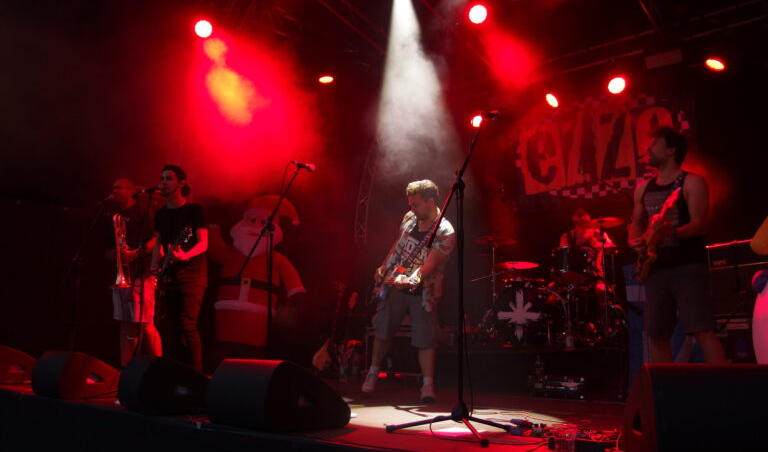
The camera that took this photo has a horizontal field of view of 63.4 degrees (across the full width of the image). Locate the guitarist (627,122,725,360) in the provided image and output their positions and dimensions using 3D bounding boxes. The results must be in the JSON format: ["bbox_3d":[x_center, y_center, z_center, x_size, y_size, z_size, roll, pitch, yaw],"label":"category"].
[{"bbox_3d":[1.886,0.299,4.093,0.600,1.780,0.520,-9,-13,40],"label":"guitarist"}]

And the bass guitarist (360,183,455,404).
[{"bbox_3d":[0.187,0.524,5.196,0.680,1.730,0.550,-4,-11,20],"label":"bass guitarist"}]

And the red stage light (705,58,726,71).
[{"bbox_3d":[4.154,-2.102,7.735,0.260,0.300,0.260,27,-17,-13],"label":"red stage light"}]

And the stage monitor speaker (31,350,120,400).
[{"bbox_3d":[-2.457,1.200,5.084,0.540,0.360,0.580,10,-14,-43],"label":"stage monitor speaker"}]

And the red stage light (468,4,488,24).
[{"bbox_3d":[1.136,-2.586,7.503,0.260,0.260,0.300,-1,30,7],"label":"red stage light"}]

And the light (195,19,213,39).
[{"bbox_3d":[-2.325,-2.562,7.999,0.260,0.260,0.300,4,27,-22],"label":"light"}]

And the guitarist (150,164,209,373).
[{"bbox_3d":[-1.611,0.468,5.027,0.520,1.780,0.480,-6,-12,31],"label":"guitarist"}]

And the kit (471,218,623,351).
[{"bbox_3d":[1.639,0.551,6.042,1.700,1.200,1.450,-7,-12,33],"label":"kit"}]

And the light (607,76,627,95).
[{"bbox_3d":[3.134,-1.926,8.404,0.260,0.260,0.300,-2,27,12],"label":"light"}]

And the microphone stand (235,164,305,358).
[{"bbox_3d":[-0.737,0.422,4.156,0.630,1.560,0.570,7,-12,-34],"label":"microphone stand"}]

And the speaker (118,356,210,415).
[{"bbox_3d":[-1.440,1.041,4.203,0.540,0.360,0.580,8,-13,-38],"label":"speaker"}]

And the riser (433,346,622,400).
[{"bbox_3d":[1.717,1.322,5.840,2.000,0.390,2.000,-8,-13,38],"label":"riser"}]

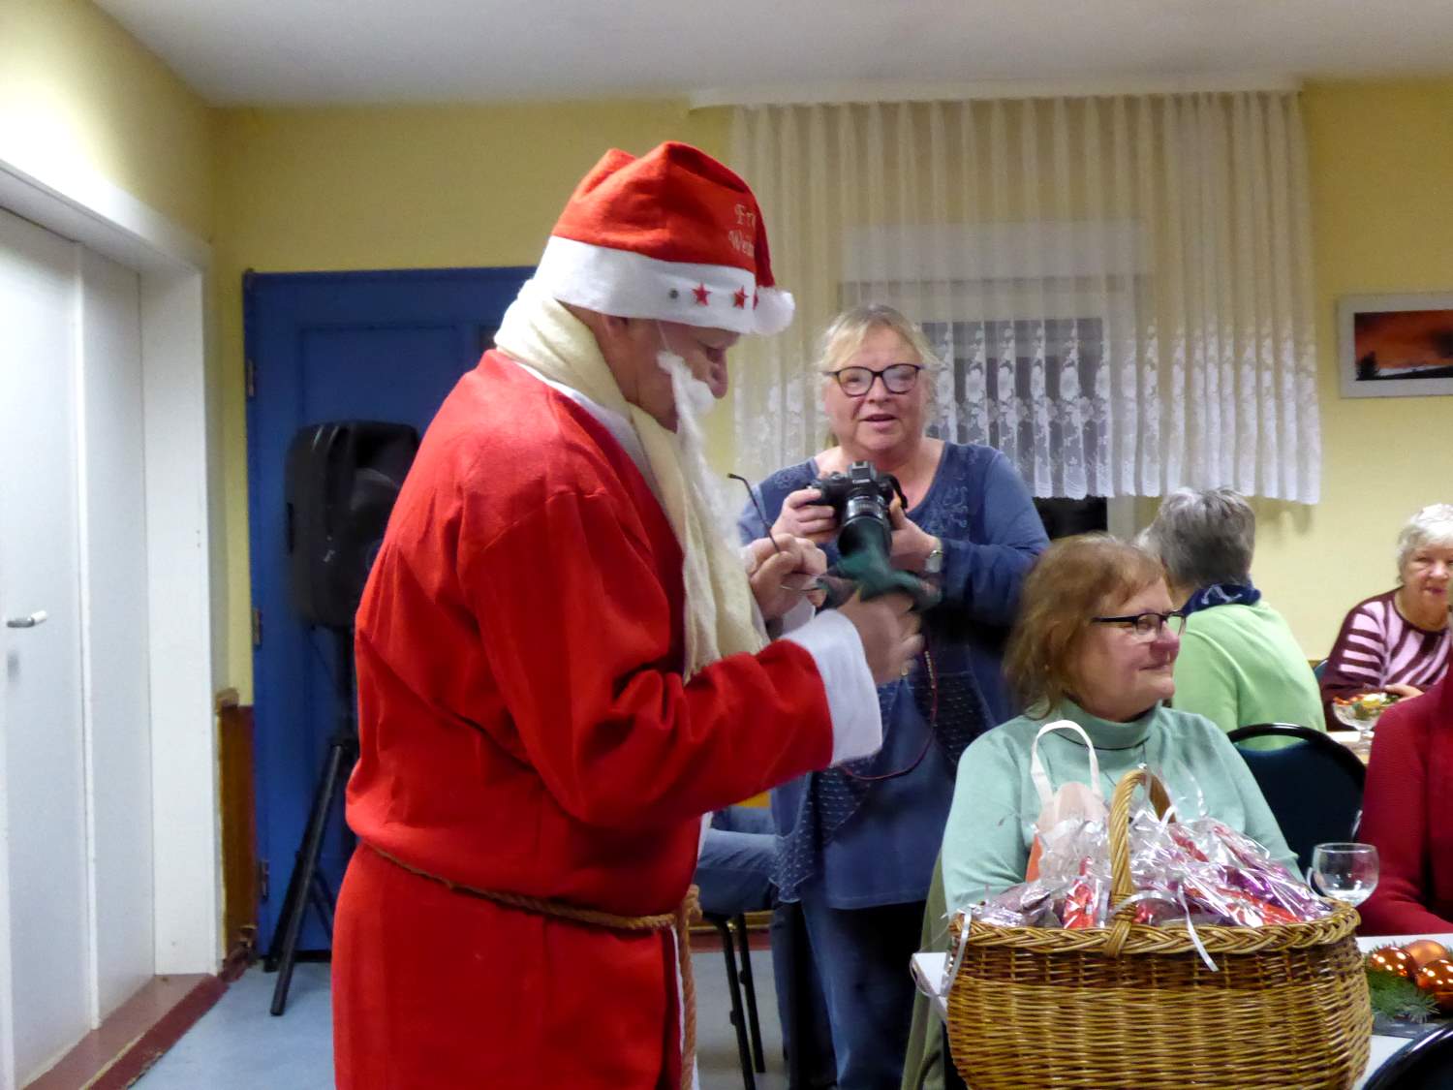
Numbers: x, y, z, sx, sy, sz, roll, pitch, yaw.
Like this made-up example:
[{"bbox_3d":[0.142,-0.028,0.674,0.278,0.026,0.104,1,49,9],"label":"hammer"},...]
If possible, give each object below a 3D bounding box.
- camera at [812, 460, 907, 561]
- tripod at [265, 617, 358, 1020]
[{"bbox_3d":[0.183,-0.050,3.433,0.135,0.102,0.175,-1,36,2],"label":"camera"},{"bbox_3d":[-0.990,0.741,6.790,0.720,1.039,0.700,-1,0,-1],"label":"tripod"}]

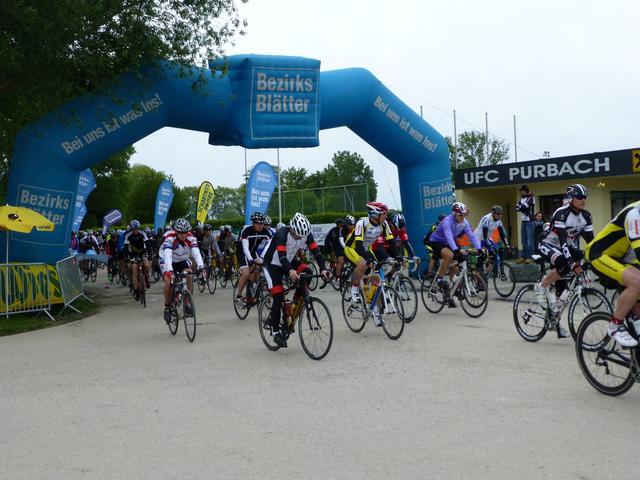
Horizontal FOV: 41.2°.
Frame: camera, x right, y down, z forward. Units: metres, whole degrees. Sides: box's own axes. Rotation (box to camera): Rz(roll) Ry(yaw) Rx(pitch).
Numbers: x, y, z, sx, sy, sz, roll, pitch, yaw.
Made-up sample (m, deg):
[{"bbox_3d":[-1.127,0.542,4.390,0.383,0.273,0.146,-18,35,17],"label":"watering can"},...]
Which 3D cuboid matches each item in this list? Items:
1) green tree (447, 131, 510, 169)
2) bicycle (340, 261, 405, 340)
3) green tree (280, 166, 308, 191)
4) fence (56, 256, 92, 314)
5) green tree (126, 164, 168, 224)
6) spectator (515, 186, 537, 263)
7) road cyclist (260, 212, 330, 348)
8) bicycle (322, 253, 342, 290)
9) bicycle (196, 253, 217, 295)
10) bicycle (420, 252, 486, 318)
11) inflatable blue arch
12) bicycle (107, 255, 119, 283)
[{"bbox_3d":[11.023,-3.536,60.012,5.200,8.240,5.200,-2,0,0],"label":"green tree"},{"bbox_3d":[0.675,0.755,11.073,0.440,1.000,1.650,-2,0,-25],"label":"bicycle"},{"bbox_3d":[-2.141,-2.795,75.011,4.500,7.200,4.500,-2,0,0],"label":"green tree"},{"bbox_3d":[-5.228,0.963,18.000,0.600,1.050,2.300,-7,1,-7],"label":"fence"},{"bbox_3d":[-13.386,-2.320,66.000,4.600,7.100,4.600,-2,1,0],"label":"green tree"},{"bbox_3d":[4.736,-0.357,19.600,0.420,1.830,0.520,-2,1,-37],"label":"spectator"},{"bbox_3d":[-0.269,0.445,9.350,0.540,1.500,0.850,-2,1,-30],"label":"road cyclist"},{"bbox_3d":[0.413,0.688,20.106,0.440,1.000,1.650,-2,0,-25],"label":"bicycle"},{"bbox_3d":[-2.740,0.830,20.600,0.450,1.000,1.650,-2,1,-22],"label":"bicycle"},{"bbox_3d":[2.102,0.699,13.459,0.440,1.000,1.650,-2,0,-30],"label":"bicycle"},{"bbox_3d":[-1.650,-1.600,21.300,11.400,5.600,1.800,-2,1,-29],"label":"inflatable blue arch"},{"bbox_3d":[-6.621,0.811,27.206,0.440,1.000,1.650,-2,0,-18],"label":"bicycle"}]

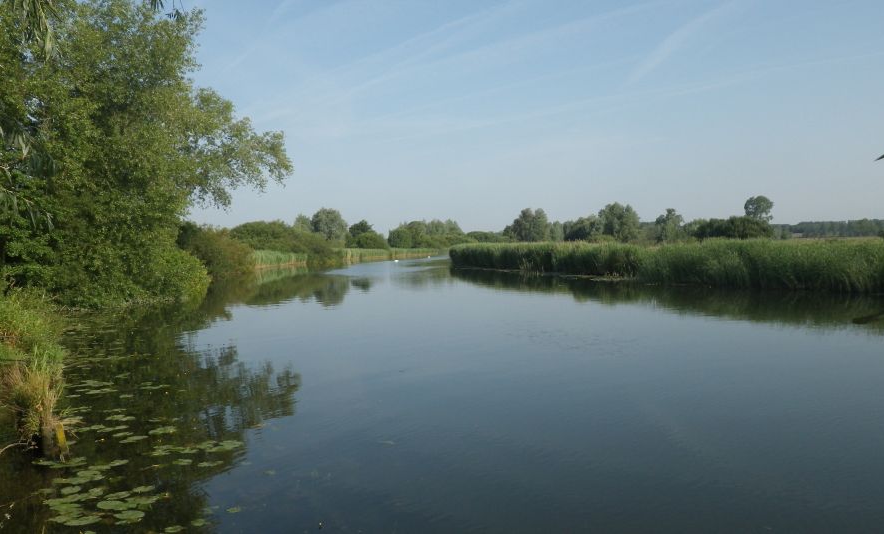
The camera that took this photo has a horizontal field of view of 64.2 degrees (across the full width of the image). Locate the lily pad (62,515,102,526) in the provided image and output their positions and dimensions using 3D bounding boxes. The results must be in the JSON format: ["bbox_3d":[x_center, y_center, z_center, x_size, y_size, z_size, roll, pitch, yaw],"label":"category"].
[{"bbox_3d":[-3.023,2.133,5.922,0.319,0.030,0.259,-1,2,0],"label":"lily pad"}]

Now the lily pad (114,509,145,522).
[{"bbox_3d":[-2.665,2.123,6.013,0.269,0.030,0.269,-1,2,0],"label":"lily pad"}]

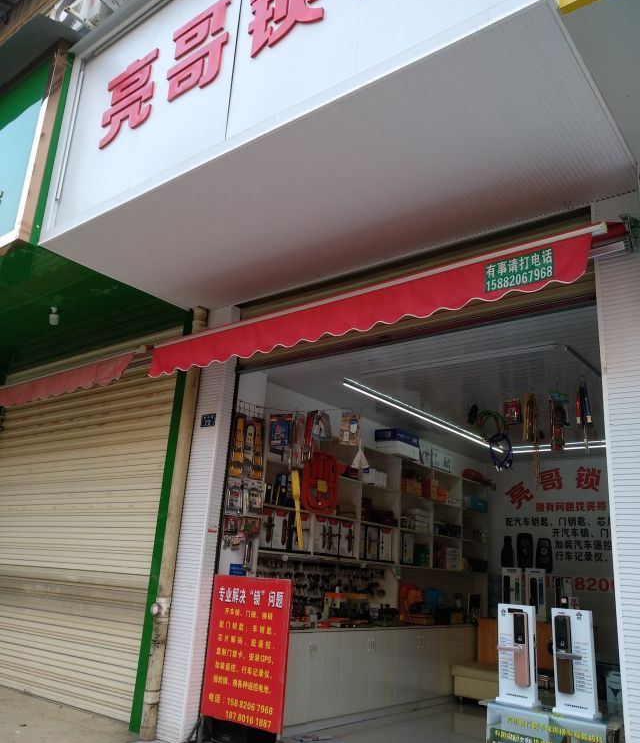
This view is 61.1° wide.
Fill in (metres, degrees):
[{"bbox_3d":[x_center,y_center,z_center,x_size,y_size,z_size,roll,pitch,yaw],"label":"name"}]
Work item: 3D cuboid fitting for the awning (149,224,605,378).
[{"bbox_3d":[0.062,-0.402,4.360,3.969,0.340,0.250,-10,-22,32],"label":"awning"}]

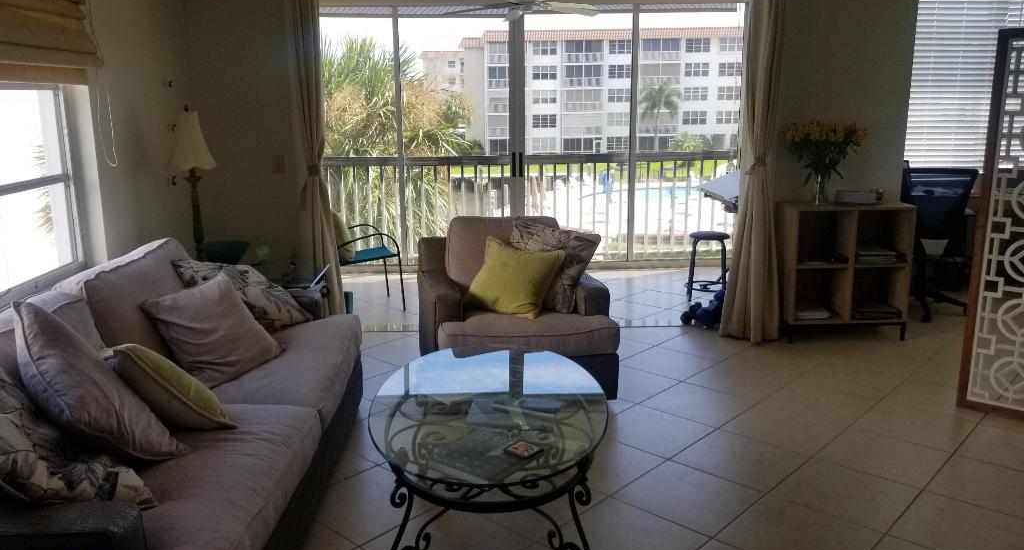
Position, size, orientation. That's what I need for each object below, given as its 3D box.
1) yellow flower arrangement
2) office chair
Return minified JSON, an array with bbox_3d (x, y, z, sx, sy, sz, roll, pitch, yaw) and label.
[{"bbox_3d":[2.031,-0.778,4.988,0.560,0.460,0.450,0,12,0],"label":"yellow flower arrangement"},{"bbox_3d":[3.043,-0.232,5.598,0.640,1.080,0.640,0,12,2],"label":"office chair"}]

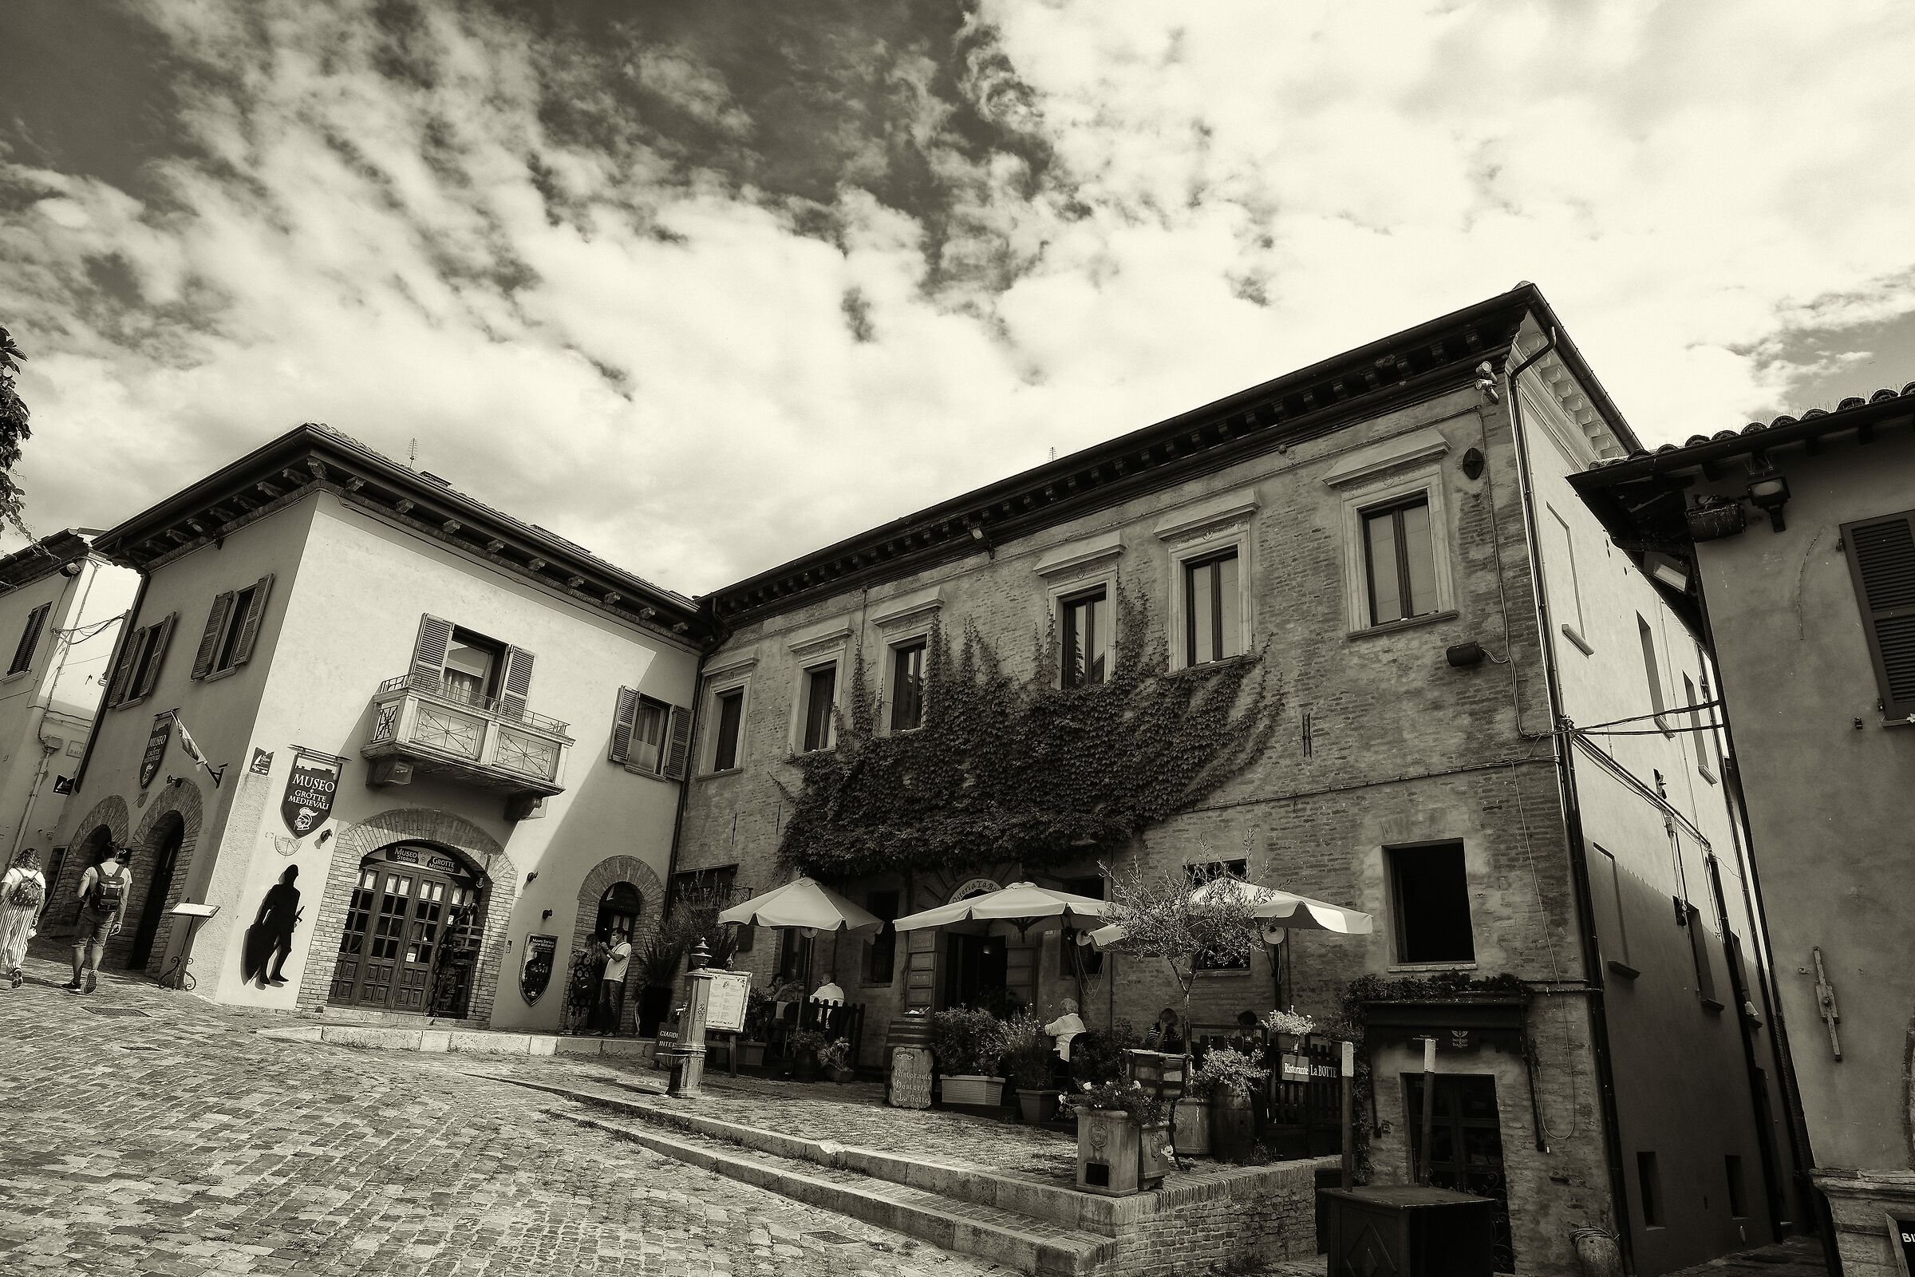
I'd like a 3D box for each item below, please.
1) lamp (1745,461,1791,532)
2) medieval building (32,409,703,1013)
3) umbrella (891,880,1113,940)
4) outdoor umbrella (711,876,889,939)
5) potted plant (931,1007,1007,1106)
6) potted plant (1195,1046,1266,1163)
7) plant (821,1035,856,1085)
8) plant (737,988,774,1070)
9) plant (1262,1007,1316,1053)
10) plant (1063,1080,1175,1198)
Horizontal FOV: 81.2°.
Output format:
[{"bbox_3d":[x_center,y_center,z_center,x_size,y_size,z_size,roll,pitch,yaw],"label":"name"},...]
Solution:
[{"bbox_3d":[6.720,-1.171,9.248,0.290,0.540,0.340,-15,-27,41],"label":"lamp"},{"bbox_3d":[-10.665,2.579,21.459,7.514,9.037,8.885,-12,-25,33],"label":"medieval building"},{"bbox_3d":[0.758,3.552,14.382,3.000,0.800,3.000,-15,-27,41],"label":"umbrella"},{"bbox_3d":[-2.382,4.028,16.935,2.450,0.720,2.450,2,-21,1],"label":"outdoor umbrella"},{"bbox_3d":[0.155,5.537,14.699,0.980,1.250,0.600,-15,-27,41],"label":"potted plant"},{"bbox_3d":[3.065,5.207,12.539,0.750,1.180,0.720,-15,-27,41],"label":"potted plant"},{"bbox_3d":[-1.739,6.135,16.355,0.500,0.660,0.480,-15,-27,41],"label":"plant"},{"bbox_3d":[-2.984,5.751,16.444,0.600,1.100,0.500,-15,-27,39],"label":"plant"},{"bbox_3d":[3.537,4.186,11.923,0.420,0.420,0.400,-15,-27,39],"label":"plant"},{"bbox_3d":[1.466,4.640,10.473,0.850,0.990,0.750,-9,-24,31],"label":"plant"}]

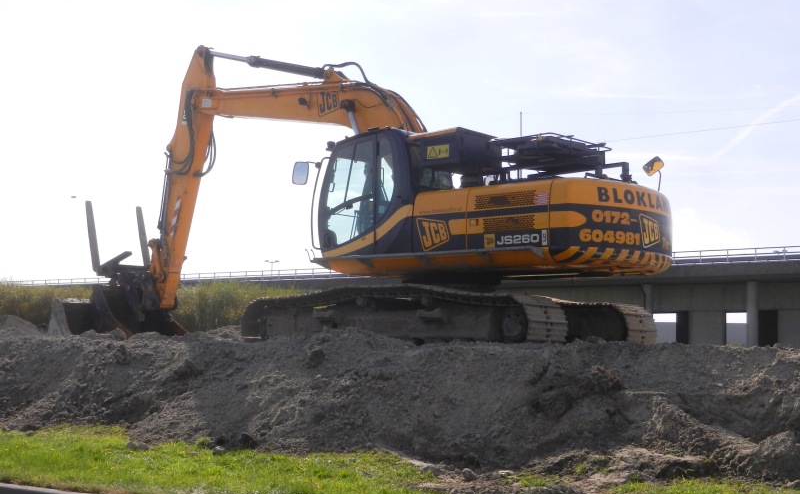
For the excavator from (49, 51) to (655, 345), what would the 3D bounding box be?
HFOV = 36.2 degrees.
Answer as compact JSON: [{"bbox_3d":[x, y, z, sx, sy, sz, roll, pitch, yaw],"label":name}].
[{"bbox_3d":[-1.255,-0.909,18.880,11.400,5.120,3.500,-3,-4,42],"label":"excavator"}]

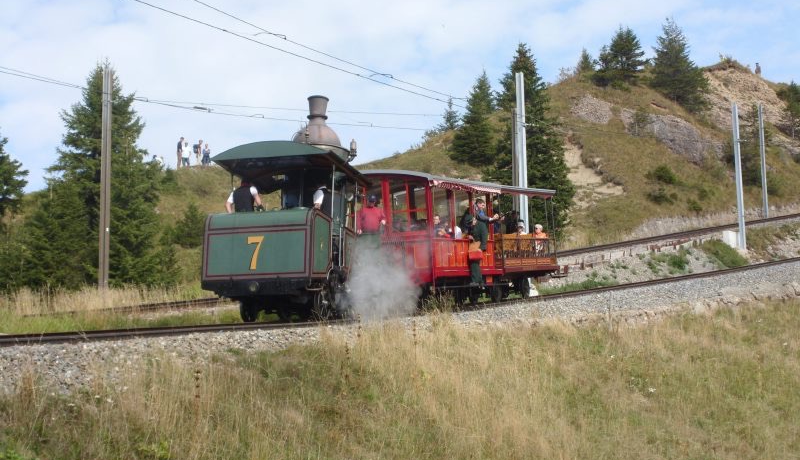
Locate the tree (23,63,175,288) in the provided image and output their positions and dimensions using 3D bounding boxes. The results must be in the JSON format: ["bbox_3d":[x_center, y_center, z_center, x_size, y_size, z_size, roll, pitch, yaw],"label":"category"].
[{"bbox_3d":[-9.260,-1.683,59.782,4.700,7.379,4.500,-1,-12,0],"label":"tree"}]

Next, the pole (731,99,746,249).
[{"bbox_3d":[14.647,-2.315,83.000,0.270,6.400,0.270,-6,-9,24],"label":"pole"}]

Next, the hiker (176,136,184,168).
[{"bbox_3d":[-11.786,-4.161,103.000,0.350,1.740,0.500,-1,-9,6],"label":"hiker"}]

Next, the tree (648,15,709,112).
[{"bbox_3d":[19.165,-11.389,132.000,3.922,6.474,3.922,0,-8,0],"label":"tree"}]

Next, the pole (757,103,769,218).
[{"bbox_3d":[21.354,-4.078,112.746,0.260,7.032,0.260,-6,-13,24],"label":"pole"}]

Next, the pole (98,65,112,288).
[{"bbox_3d":[-8.080,-1.291,52.689,0.250,6.499,0.250,-5,-13,20],"label":"pole"}]

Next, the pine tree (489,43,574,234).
[{"bbox_3d":[6.633,-4.609,98.104,4.400,10.416,4.400,-1,-12,0],"label":"pine tree"}]

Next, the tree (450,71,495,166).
[{"bbox_3d":[3.780,-5.813,100.000,2.179,4.905,2.179,0,-8,0],"label":"tree"}]

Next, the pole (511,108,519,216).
[{"bbox_3d":[5.155,-2.087,86.750,0.250,7.071,0.250,-6,-13,24],"label":"pole"}]

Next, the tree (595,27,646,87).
[{"bbox_3d":[16.093,-12.590,140.000,3.605,4.435,3.605,0,-8,0],"label":"tree"}]

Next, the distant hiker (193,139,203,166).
[{"bbox_3d":[-12.197,-4.617,116.182,0.650,1.713,0.500,-4,-13,14],"label":"distant hiker"}]

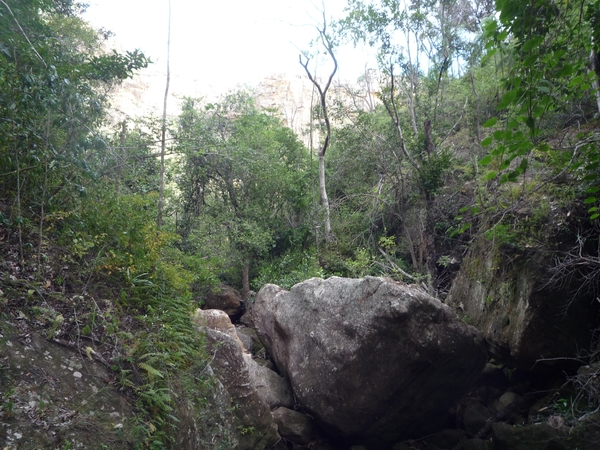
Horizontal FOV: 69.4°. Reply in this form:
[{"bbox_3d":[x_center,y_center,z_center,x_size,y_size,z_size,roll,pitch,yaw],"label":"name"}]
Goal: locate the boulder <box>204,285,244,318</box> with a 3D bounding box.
[{"bbox_3d":[-1.830,1.878,10.500,1.000,0.850,0.950,0,-5,0],"label":"boulder"}]

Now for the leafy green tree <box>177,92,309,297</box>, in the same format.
[{"bbox_3d":[-1.685,-0.894,12.700,3.700,5.700,3.500,0,-5,0],"label":"leafy green tree"}]

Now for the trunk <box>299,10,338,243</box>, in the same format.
[{"bbox_3d":[0.662,-3.524,15.500,1.400,8.300,1.200,0,-5,0],"label":"trunk"}]

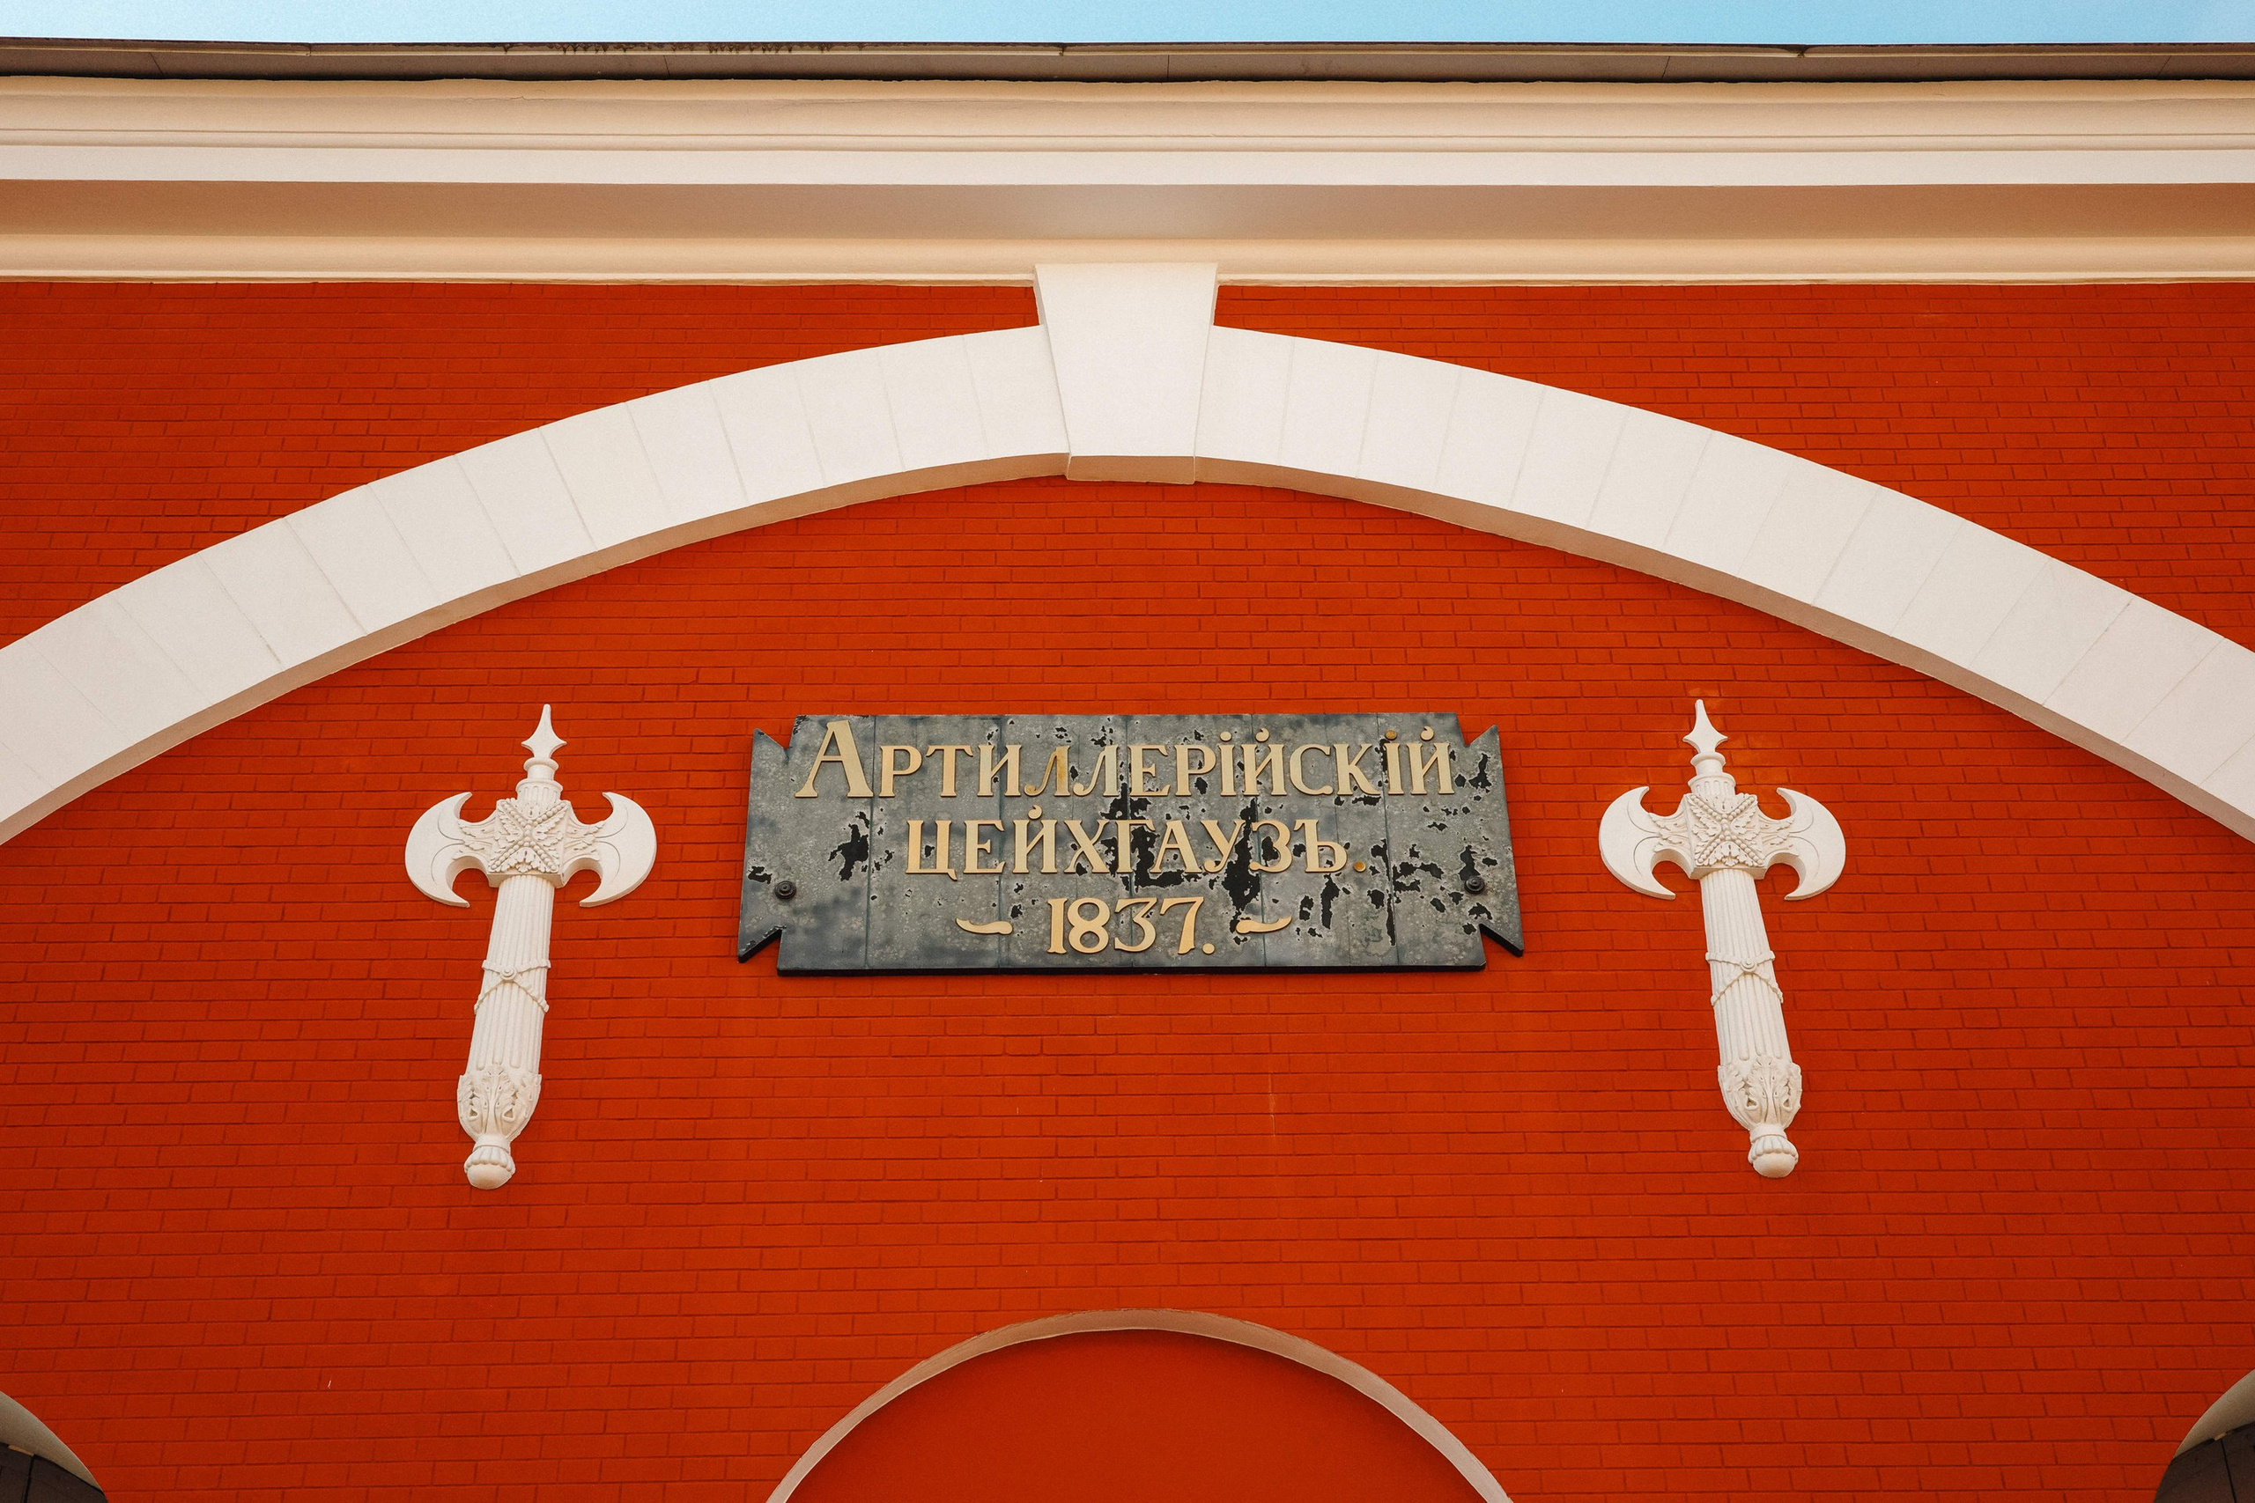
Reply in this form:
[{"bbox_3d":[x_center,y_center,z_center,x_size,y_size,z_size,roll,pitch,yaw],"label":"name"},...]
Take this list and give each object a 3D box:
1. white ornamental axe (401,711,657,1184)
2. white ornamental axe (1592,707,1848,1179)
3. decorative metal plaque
[{"bbox_3d":[-2.190,0.644,9.039,0.917,1.947,0.160,0,-31,-1],"label":"white ornamental axe"},{"bbox_3d":[2.230,0.624,9.155,0.919,1.943,0.160,0,-31,-1],"label":"white ornamental axe"},{"bbox_3d":[0.009,0.338,9.327,2.837,1.073,0.070,0,-31,-1],"label":"decorative metal plaque"}]

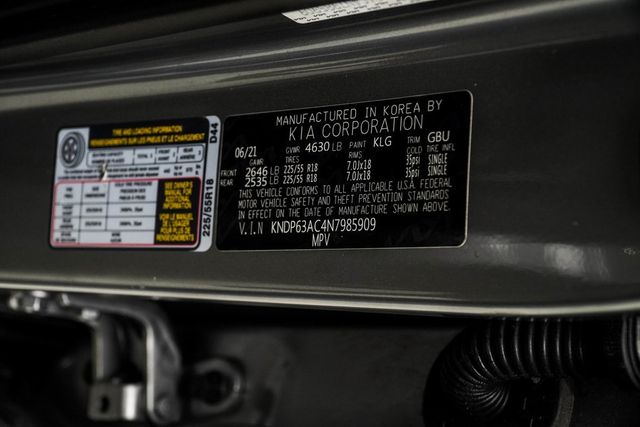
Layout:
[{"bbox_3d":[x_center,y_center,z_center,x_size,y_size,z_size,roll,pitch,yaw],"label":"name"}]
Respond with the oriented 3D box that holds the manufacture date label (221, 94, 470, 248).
[{"bbox_3d":[0.005,-0.013,0.367,0.001,0.109,0.053,11,79,-54],"label":"manufacture date label"}]

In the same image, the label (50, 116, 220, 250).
[{"bbox_3d":[-0.080,-0.012,0.427,0.001,0.096,0.055,11,81,-54],"label":"label"}]

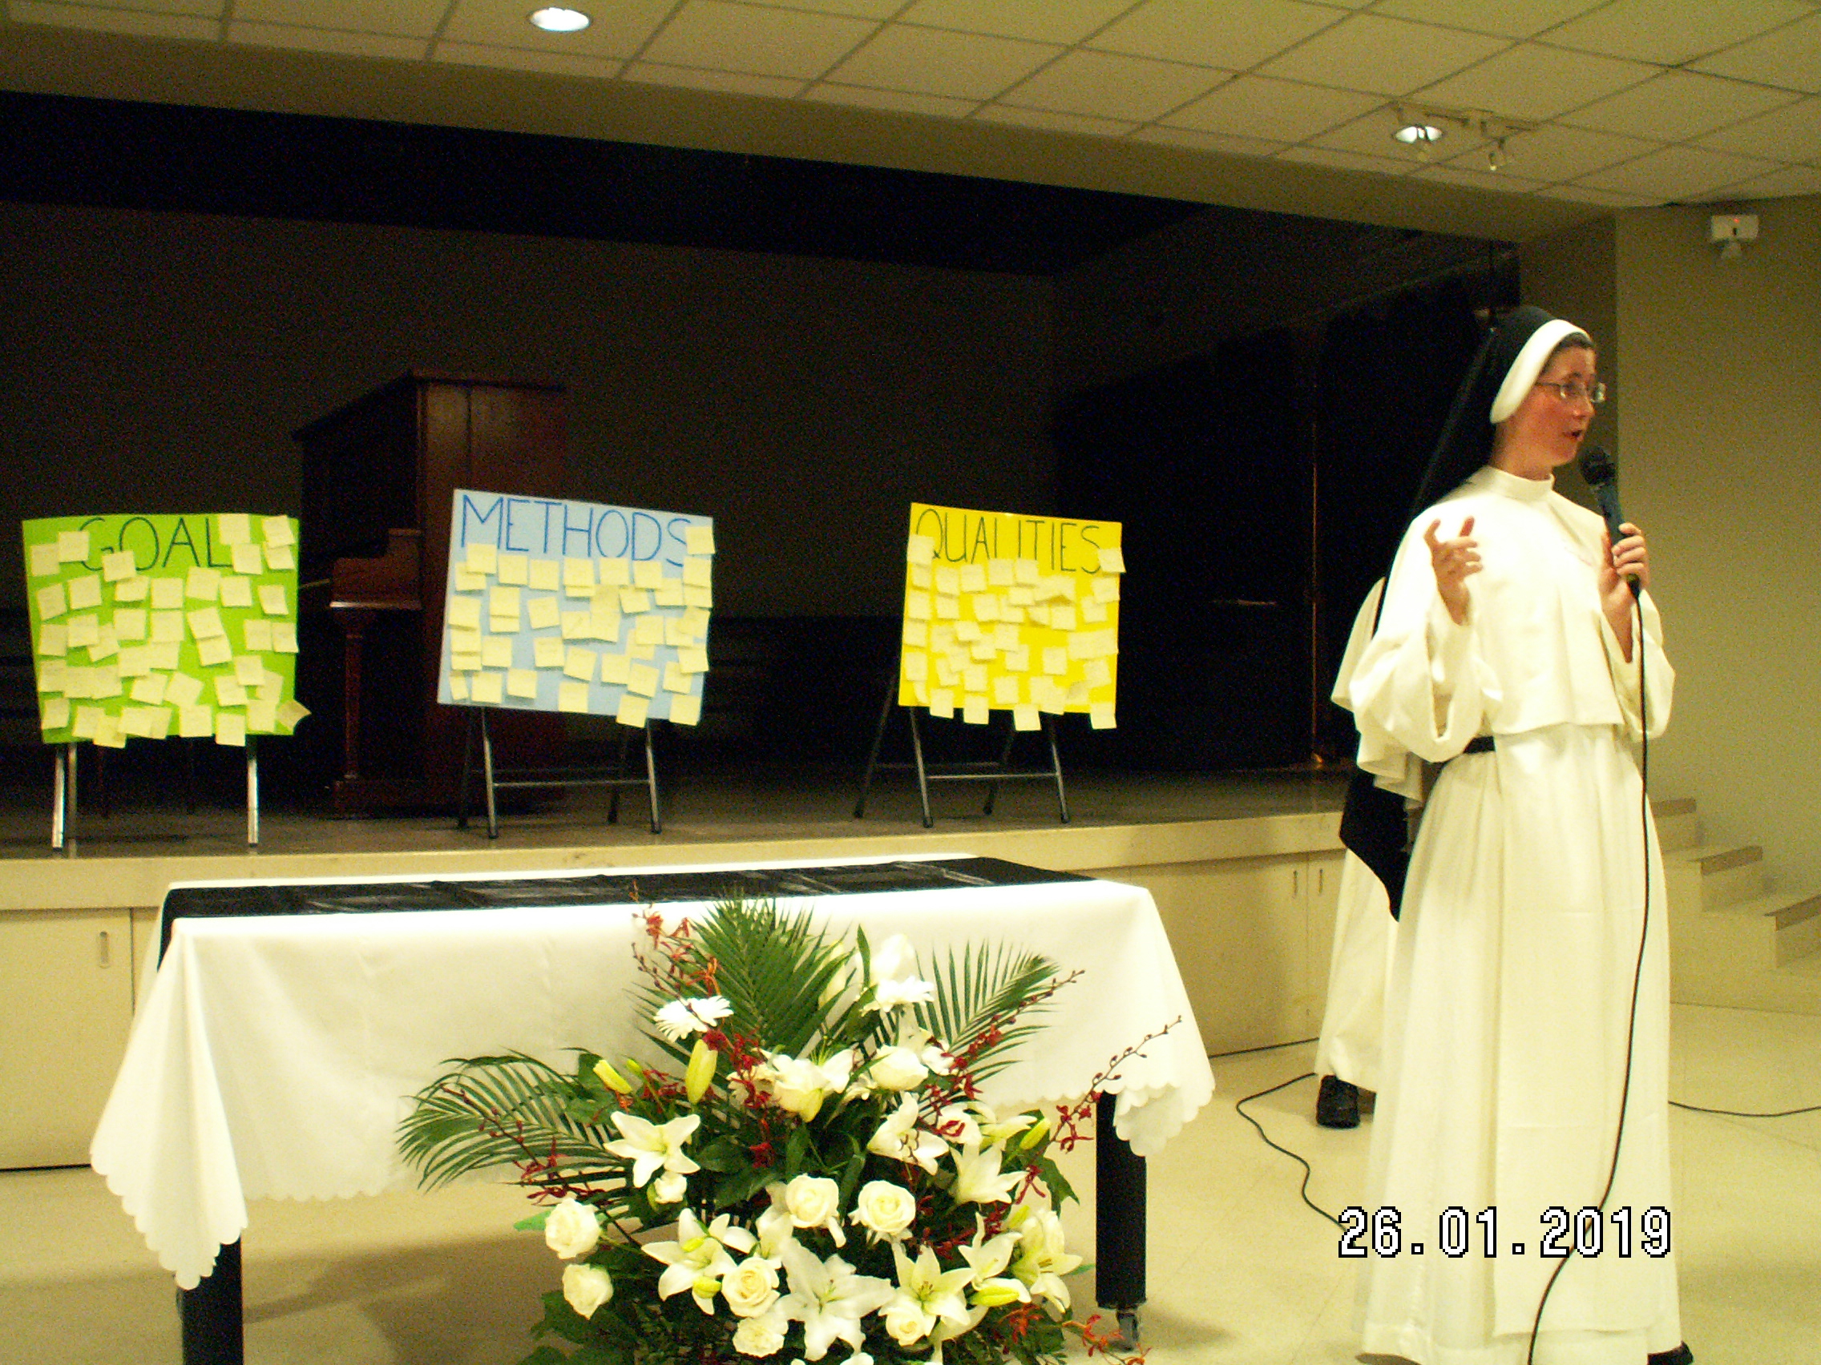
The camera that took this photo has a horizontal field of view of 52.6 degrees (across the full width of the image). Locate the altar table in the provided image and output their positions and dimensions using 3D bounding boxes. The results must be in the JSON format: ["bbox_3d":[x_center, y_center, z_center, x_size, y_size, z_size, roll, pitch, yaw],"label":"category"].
[{"bbox_3d":[-0.406,0.713,2.990,1.640,0.750,0.740,0,0,-22],"label":"altar table"}]

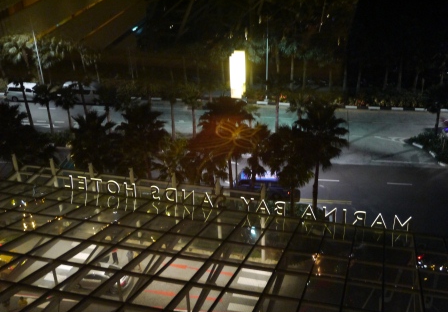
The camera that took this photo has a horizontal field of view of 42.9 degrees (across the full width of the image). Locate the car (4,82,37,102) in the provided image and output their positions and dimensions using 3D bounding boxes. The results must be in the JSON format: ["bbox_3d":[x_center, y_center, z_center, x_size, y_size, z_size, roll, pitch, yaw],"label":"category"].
[{"bbox_3d":[-23.037,-7.560,66.898,4.800,2.000,1.750,3,27,9],"label":"car"}]

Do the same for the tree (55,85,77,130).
[{"bbox_3d":[-16.320,-4.700,59.640,2.400,5.740,2.400,3,29,8],"label":"tree"}]

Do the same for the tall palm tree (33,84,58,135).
[{"bbox_3d":[-17.509,-4.582,56.814,2.116,5.592,2.116,3,27,9],"label":"tall palm tree"}]

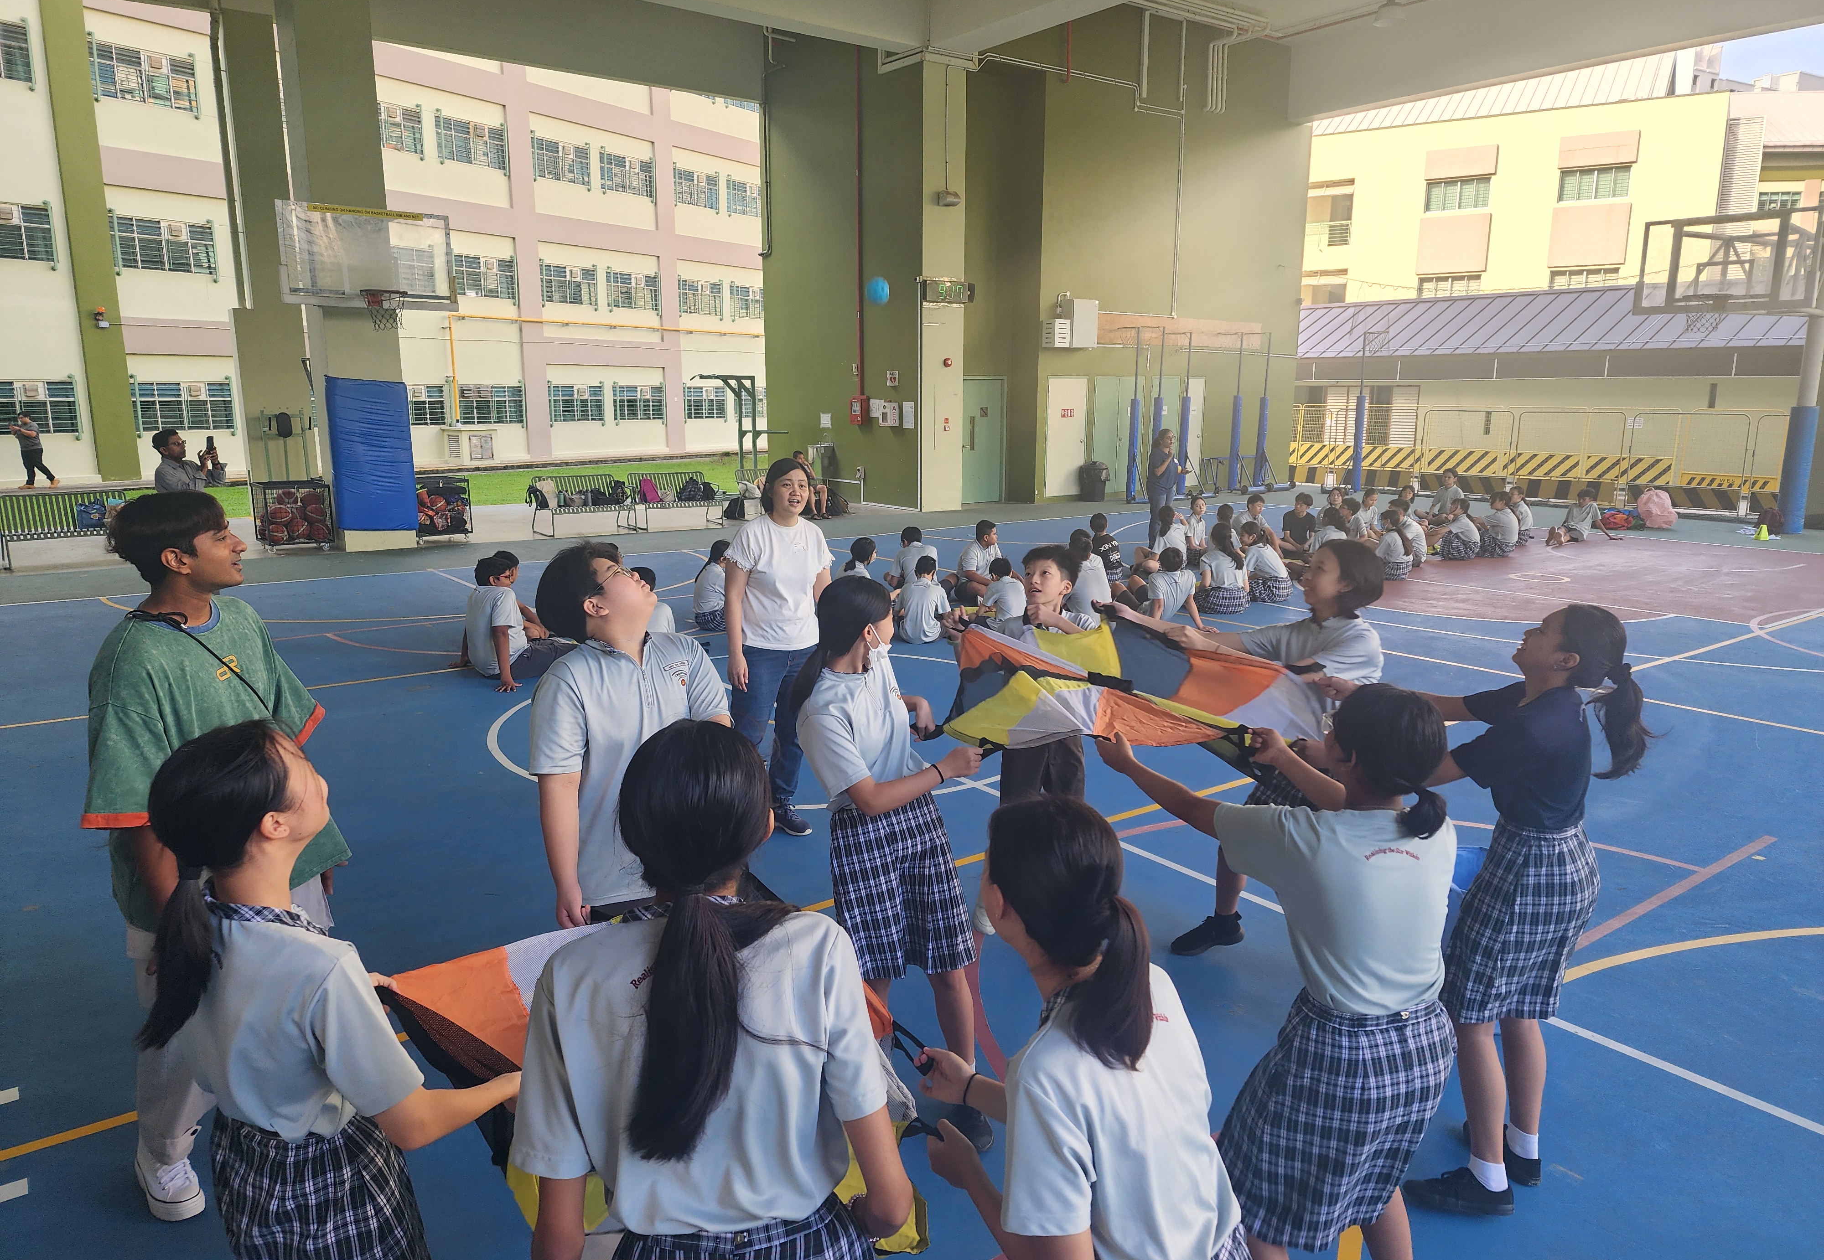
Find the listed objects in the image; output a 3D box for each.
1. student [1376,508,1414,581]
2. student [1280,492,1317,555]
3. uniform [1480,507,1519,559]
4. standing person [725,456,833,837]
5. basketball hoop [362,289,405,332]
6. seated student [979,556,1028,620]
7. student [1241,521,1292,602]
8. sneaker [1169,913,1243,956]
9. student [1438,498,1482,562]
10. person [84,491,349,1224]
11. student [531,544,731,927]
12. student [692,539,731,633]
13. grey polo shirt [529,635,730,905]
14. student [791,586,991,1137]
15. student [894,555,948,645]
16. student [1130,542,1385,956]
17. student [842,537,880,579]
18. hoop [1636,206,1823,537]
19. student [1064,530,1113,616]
[{"bbox_3d":[5.201,-0.951,13.092,0.480,0.740,0.600,-3,12,-16],"label":"student"},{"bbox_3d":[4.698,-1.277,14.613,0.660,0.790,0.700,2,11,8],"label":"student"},{"bbox_3d":[7.169,-1.205,14.778,0.500,0.590,0.430,6,13,29],"label":"uniform"},{"bbox_3d":[-0.613,0.050,5.607,0.520,1.660,0.360,-5,12,-23],"label":"standing person"},{"bbox_3d":[-6.034,-3.661,13.890,0.490,0.480,0.520,-8,14,-36],"label":"basketball hoop"},{"bbox_3d":[0.721,-0.308,9.729,0.460,0.680,0.660,-8,14,-37],"label":"seated student"},{"bbox_3d":[3.323,-0.665,11.389,0.660,0.750,0.480,5,12,22],"label":"student"},{"bbox_3d":[1.045,1.066,4.313,0.265,0.120,0.100,-2,12,-12],"label":"sneaker"},{"bbox_3d":[6.618,-1.274,14.760,0.700,0.730,0.450,7,13,31],"label":"student"},{"bbox_3d":[-1.716,0.541,2.985,0.420,1.710,0.580,7,13,31],"label":"person"},{"bbox_3d":[-0.663,0.612,2.755,0.500,1.610,0.420,-6,13,-27],"label":"student"},{"bbox_3d":[-1.398,-0.381,9.920,0.720,0.730,0.460,-9,15,-39],"label":"student"},{"bbox_3d":[-0.674,0.339,2.901,0.520,0.680,0.310,-10,15,-42],"label":"grey polo shirt"},{"bbox_3d":[-0.023,0.599,3.139,0.580,1.490,0.480,4,12,20],"label":"student"},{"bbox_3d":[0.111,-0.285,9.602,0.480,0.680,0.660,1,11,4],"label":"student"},{"bbox_3d":[1.222,0.399,4.365,0.920,1.460,0.480,-6,12,-27],"label":"student"},{"bbox_3d":[-0.402,-0.489,10.797,0.640,0.710,0.480,-10,15,-40],"label":"student"},{"bbox_3d":[10.809,-3.100,15.503,4.150,3.970,1.820,-8,14,-36],"label":"hoop"},{"bbox_3d":[1.512,-0.447,10.108,0.480,0.810,0.680,-8,14,-34],"label":"student"}]

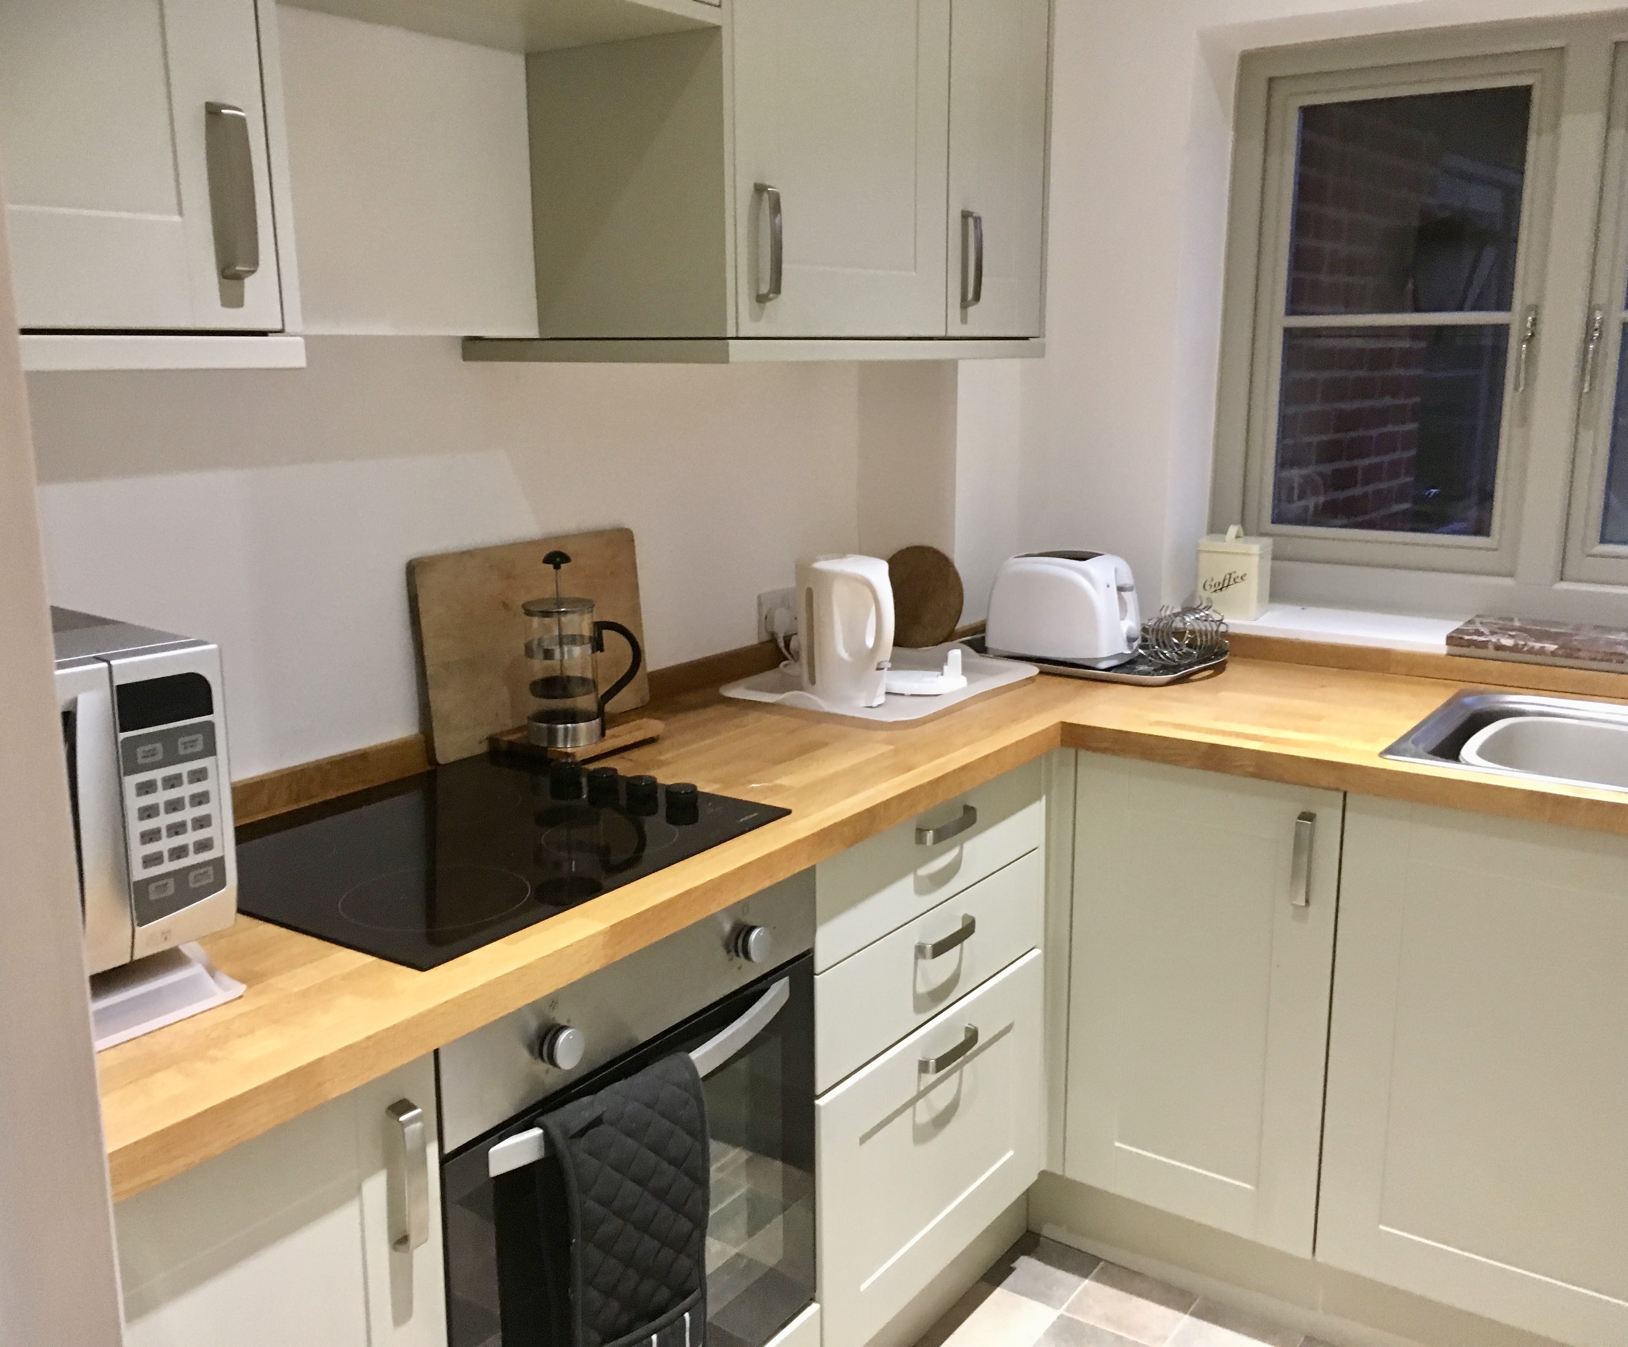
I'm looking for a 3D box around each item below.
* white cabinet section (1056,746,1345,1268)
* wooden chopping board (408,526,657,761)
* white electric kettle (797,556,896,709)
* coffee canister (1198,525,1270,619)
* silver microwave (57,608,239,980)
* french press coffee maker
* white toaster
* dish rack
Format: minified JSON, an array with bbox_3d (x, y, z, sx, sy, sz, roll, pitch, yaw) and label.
[{"bbox_3d":[0.735,0.444,2.503,0.405,0.717,0.570,7,14,34],"label":"white cabinet section"},{"bbox_3d":[-0.407,-0.052,2.213,0.021,0.281,0.438,2,11,36],"label":"wooden chopping board"},{"bbox_3d":[0.050,-0.072,2.426,0.135,0.224,0.185,-11,16,-40],"label":"white electric kettle"},{"bbox_3d":[0.794,-0.193,2.825,0.112,0.163,0.096,9,15,37],"label":"coffee canister"},{"bbox_3d":[-0.819,0.128,1.330,0.365,0.280,0.455,9,15,38],"label":"silver microwave"},{"bbox_3d":[-0.332,-0.040,2.135,0.162,0.272,0.107,-3,12,-11],"label":"french press coffee maker"},{"bbox_3d":[0.463,-0.123,2.720,0.250,0.190,0.170,8,15,35],"label":"white toaster"},{"bbox_3d":[0.490,-0.078,2.747,0.470,0.105,0.320,8,15,35],"label":"dish rack"}]

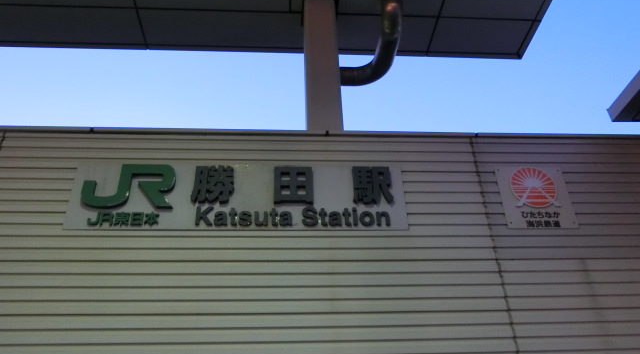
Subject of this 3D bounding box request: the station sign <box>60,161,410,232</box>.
[{"bbox_3d":[-0.633,0.135,4.336,2.703,0.614,0.080,0,-32,-4],"label":"station sign"}]

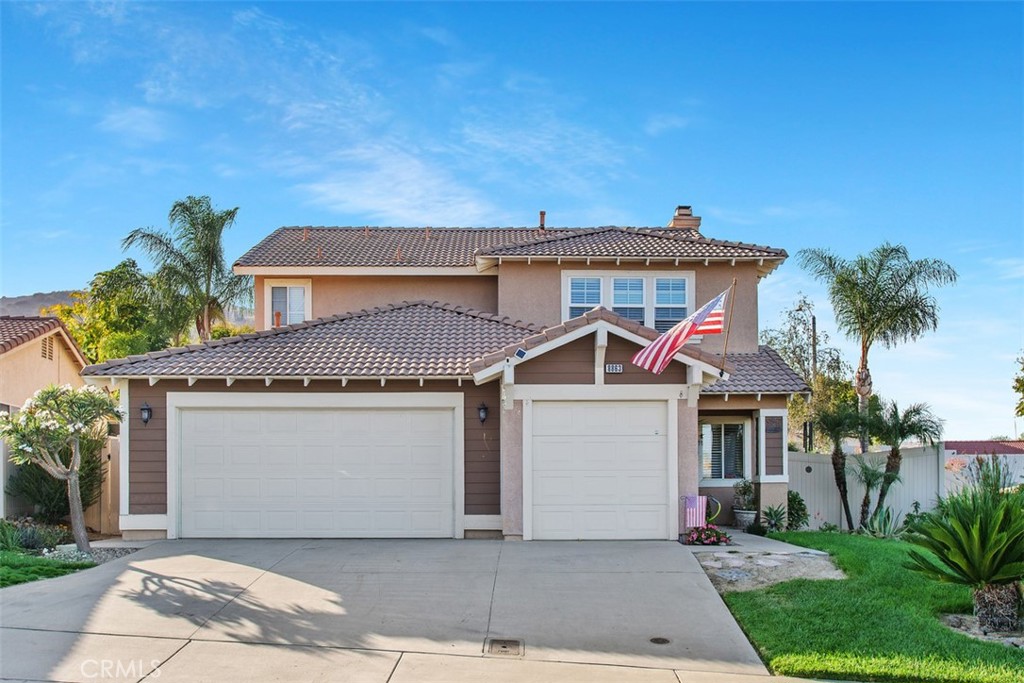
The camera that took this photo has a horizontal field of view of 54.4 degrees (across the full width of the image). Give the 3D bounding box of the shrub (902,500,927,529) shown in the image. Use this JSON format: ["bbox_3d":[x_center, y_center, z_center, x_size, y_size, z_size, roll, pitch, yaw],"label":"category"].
[{"bbox_3d":[7.803,3.373,19.300,0.480,0.560,0.450,0,-2,0],"label":"shrub"}]

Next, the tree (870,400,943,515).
[{"bbox_3d":[7.727,2.382,19.600,1.500,2.460,1.400,0,-2,0],"label":"tree"}]

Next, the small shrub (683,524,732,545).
[{"bbox_3d":[3.020,2.966,15.300,0.720,0.310,0.620,0,-3,0],"label":"small shrub"}]

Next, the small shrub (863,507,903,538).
[{"bbox_3d":[6.773,3.309,18.200,0.780,0.580,0.750,0,-3,0],"label":"small shrub"}]

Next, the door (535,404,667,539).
[{"bbox_3d":[1.413,2.065,15.900,2.160,2.230,0.100,0,-2,0],"label":"door"}]

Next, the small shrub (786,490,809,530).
[{"bbox_3d":[5.344,3.174,18.700,0.480,0.740,0.460,0,-2,0],"label":"small shrub"}]

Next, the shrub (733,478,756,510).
[{"bbox_3d":[4.390,2.889,18.800,0.460,0.600,0.460,0,-3,0],"label":"shrub"}]

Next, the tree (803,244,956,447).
[{"bbox_3d":[10.279,0.816,28.000,4.400,7.100,4.200,0,-3,0],"label":"tree"}]

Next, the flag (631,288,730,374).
[{"bbox_3d":[2.454,-0.146,14.500,1.450,1.250,0.500,0,-2,0],"label":"flag"}]

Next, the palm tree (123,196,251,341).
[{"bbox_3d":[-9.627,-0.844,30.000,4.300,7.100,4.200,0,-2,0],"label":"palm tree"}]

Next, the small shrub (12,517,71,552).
[{"bbox_3d":[-7.325,3.005,15.500,0.950,0.500,0.850,0,-3,0],"label":"small shrub"}]

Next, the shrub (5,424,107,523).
[{"bbox_3d":[-7.795,2.271,17.000,1.750,1.700,1.500,0,-2,0],"label":"shrub"}]

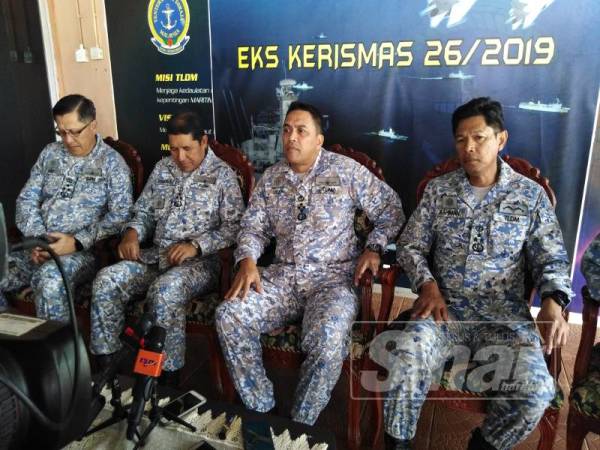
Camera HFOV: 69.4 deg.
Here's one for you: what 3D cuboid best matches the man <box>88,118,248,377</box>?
[{"bbox_3d":[-0.619,0.092,1.939,0.540,1.220,0.760,5,14,24],"label":"man"}]

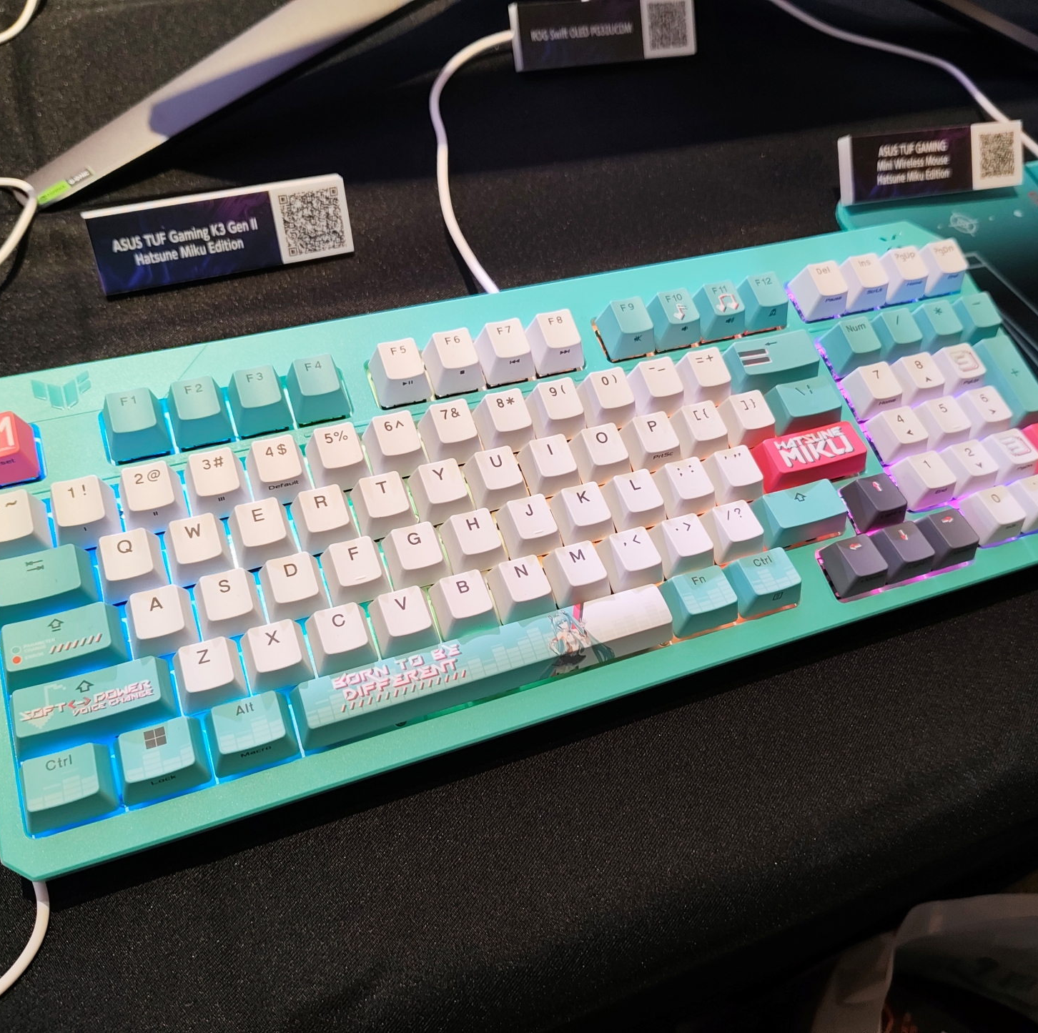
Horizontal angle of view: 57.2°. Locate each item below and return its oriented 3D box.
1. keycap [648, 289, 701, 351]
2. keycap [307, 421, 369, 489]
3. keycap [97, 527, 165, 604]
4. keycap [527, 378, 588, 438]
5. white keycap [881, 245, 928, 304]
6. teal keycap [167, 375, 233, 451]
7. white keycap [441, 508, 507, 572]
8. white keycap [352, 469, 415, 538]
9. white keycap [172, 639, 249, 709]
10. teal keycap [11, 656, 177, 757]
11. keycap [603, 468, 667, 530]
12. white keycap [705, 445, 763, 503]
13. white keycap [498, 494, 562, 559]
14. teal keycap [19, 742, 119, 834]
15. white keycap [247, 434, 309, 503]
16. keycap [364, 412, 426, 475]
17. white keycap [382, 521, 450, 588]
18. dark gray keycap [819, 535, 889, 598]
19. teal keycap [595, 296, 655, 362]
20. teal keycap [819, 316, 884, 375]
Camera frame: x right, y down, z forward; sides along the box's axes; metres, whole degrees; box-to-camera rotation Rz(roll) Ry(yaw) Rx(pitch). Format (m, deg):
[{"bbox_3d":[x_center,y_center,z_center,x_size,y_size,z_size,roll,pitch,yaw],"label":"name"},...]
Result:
[{"bbox_3d":[0.058,-0.073,0.349,0.018,0.012,0.018,-14,69,-17],"label":"keycap"},{"bbox_3d":[-0.057,-0.019,0.302,0.018,0.012,0.018,-14,68,-17],"label":"keycap"},{"bbox_3d":[-0.113,0.014,0.276,0.018,0.010,0.018,-14,68,-17],"label":"keycap"},{"bbox_3d":[0.014,-0.036,0.324,0.018,0.012,0.018,-14,68,-17],"label":"keycap"},{"bbox_3d":[0.153,-0.096,0.378,0.018,0.011,0.018,-14,69,-17],"label":"white keycap"},{"bbox_3d":[-0.101,-0.034,0.300,0.018,0.013,0.018,-14,68,-17],"label":"teal keycap"},{"bbox_3d":[-0.014,0.007,0.299,0.018,0.009,0.018,-14,68,-17],"label":"white keycap"},{"bbox_3d":[-0.042,-0.004,0.299,0.018,0.011,0.018,-14,67,-17],"label":"white keycap"},{"bbox_3d":[-0.087,0.044,0.267,0.018,0.010,0.018,-14,68,-17],"label":"white keycap"},{"bbox_3d":[-0.115,0.051,0.258,0.042,0.010,0.018,-14,68,-17],"label":"teal keycap"},{"bbox_3d":[0.040,-0.005,0.316,0.018,0.009,0.018,-14,68,-17],"label":"keycap"},{"bbox_3d":[0.075,-0.014,0.327,0.018,0.009,0.018,-14,68,-17],"label":"white keycap"},{"bbox_3d":[0.004,0.003,0.305,0.018,0.009,0.018,-14,69,-17],"label":"white keycap"},{"bbox_3d":[-0.118,0.070,0.248,0.023,0.010,0.018,-14,67,-17],"label":"teal keycap"},{"bbox_3d":[-0.074,-0.014,0.296,0.018,0.011,0.018,-14,68,-17],"label":"white keycap"},{"bbox_3d":[-0.039,-0.023,0.307,0.018,0.011,0.018,-14,68,-17],"label":"keycap"},{"bbox_3d":[-0.031,0.012,0.294,0.018,0.009,0.018,-14,69,-17],"label":"white keycap"},{"bbox_3d":[0.114,0.016,0.320,0.018,0.010,0.018,-14,68,-17],"label":"dark gray keycap"},{"bbox_3d":[0.040,-0.069,0.345,0.018,0.012,0.018,-14,68,-17],"label":"teal keycap"},{"bbox_3d":[0.127,-0.065,0.359,0.018,0.010,0.018,-14,69,-17],"label":"teal keycap"}]

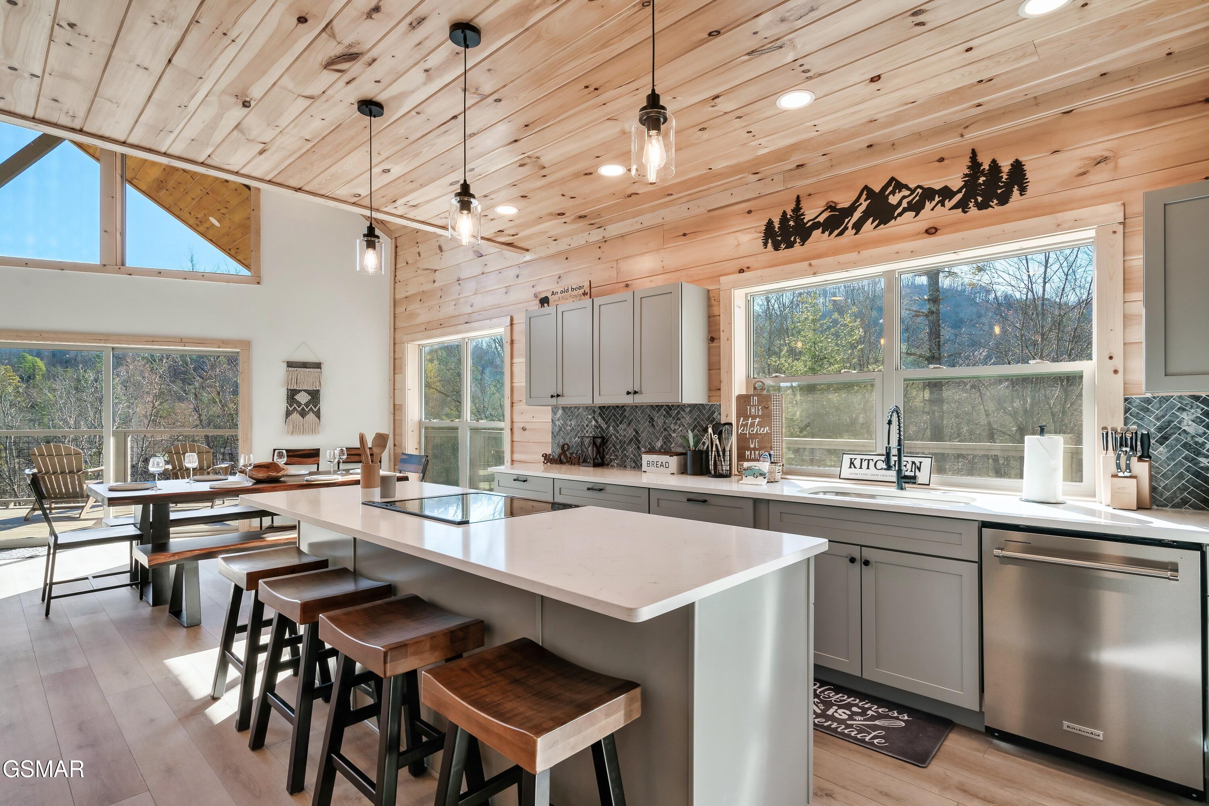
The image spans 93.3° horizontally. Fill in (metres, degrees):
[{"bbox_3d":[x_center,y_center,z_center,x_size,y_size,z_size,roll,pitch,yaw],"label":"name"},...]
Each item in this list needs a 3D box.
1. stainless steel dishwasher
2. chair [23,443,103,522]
[{"bbox_3d":[1.919,0.915,2.281,0.605,0.820,0.610,-1,-2,42],"label":"stainless steel dishwasher"},{"bbox_3d":[-7.329,1.042,7.799,0.730,0.970,0.830,1,-2,-25],"label":"chair"}]

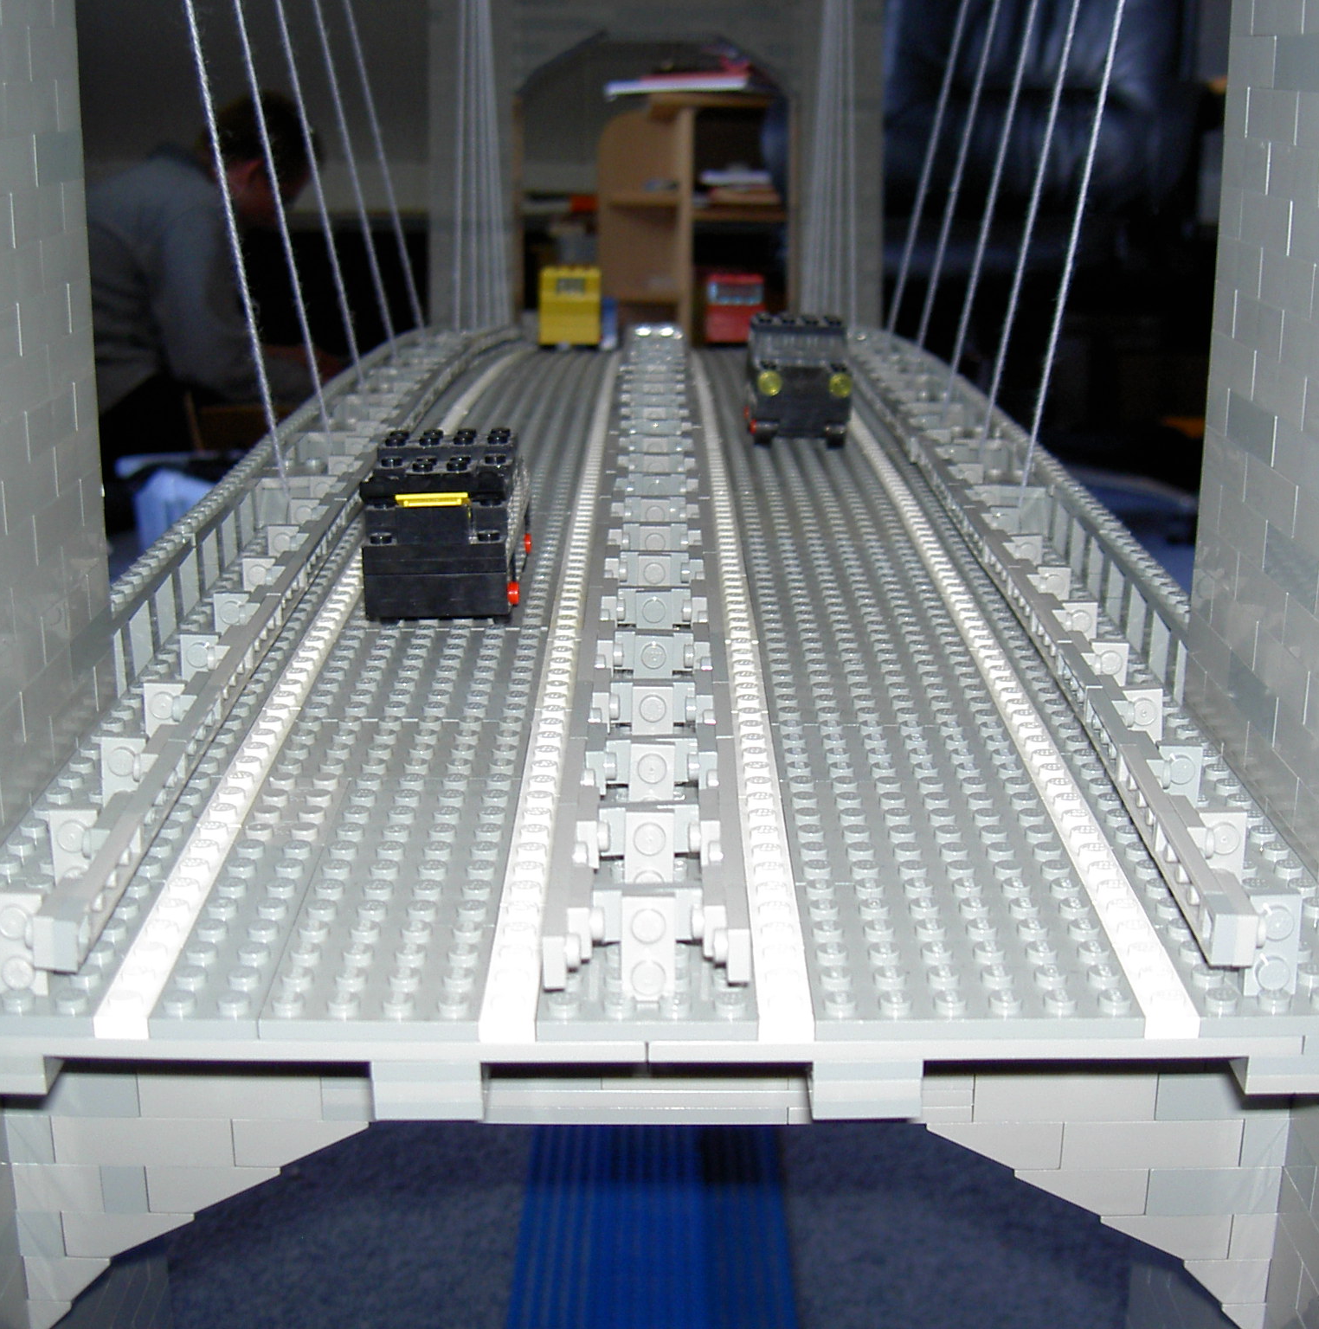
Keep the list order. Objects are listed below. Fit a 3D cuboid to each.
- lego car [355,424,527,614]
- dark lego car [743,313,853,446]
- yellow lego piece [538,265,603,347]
[{"bbox_3d":[-0.050,-0.036,0.476,0.036,0.040,0.075,0,16,0],"label":"lego car"},{"bbox_3d":[0.048,-0.101,0.705,0.036,0.040,0.075,0,15,0],"label":"dark lego car"},{"bbox_3d":[-0.046,-0.194,1.079,0.036,0.043,0.078,0,11,0],"label":"yellow lego piece"}]

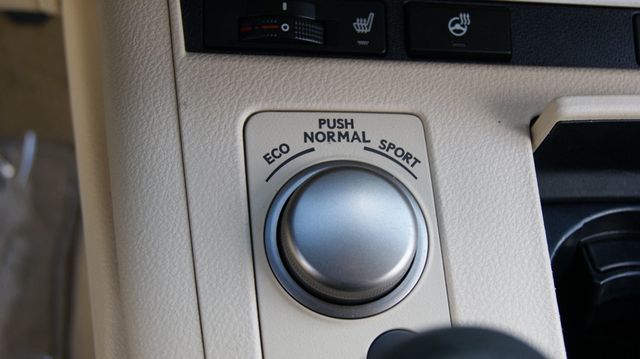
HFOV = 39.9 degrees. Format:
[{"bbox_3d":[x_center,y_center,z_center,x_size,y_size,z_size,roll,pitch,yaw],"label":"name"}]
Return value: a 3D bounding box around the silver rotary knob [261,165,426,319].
[{"bbox_3d":[0.009,0.013,0.242,0.047,0.017,0.047,-2,70,-9],"label":"silver rotary knob"}]

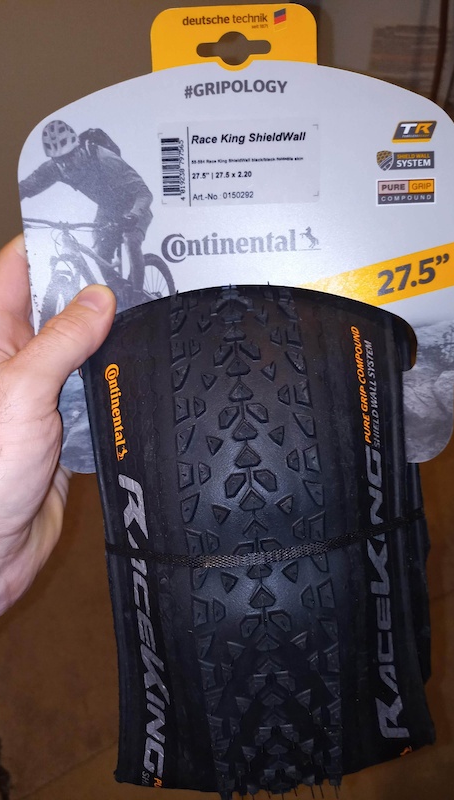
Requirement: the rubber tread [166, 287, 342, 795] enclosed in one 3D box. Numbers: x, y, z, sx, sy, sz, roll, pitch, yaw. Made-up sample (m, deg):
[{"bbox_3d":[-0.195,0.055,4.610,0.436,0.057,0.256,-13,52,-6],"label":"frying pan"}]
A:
[{"bbox_3d":[0.015,0.066,0.281,0.062,0.235,0.043,-6,1,0],"label":"rubber tread"}]

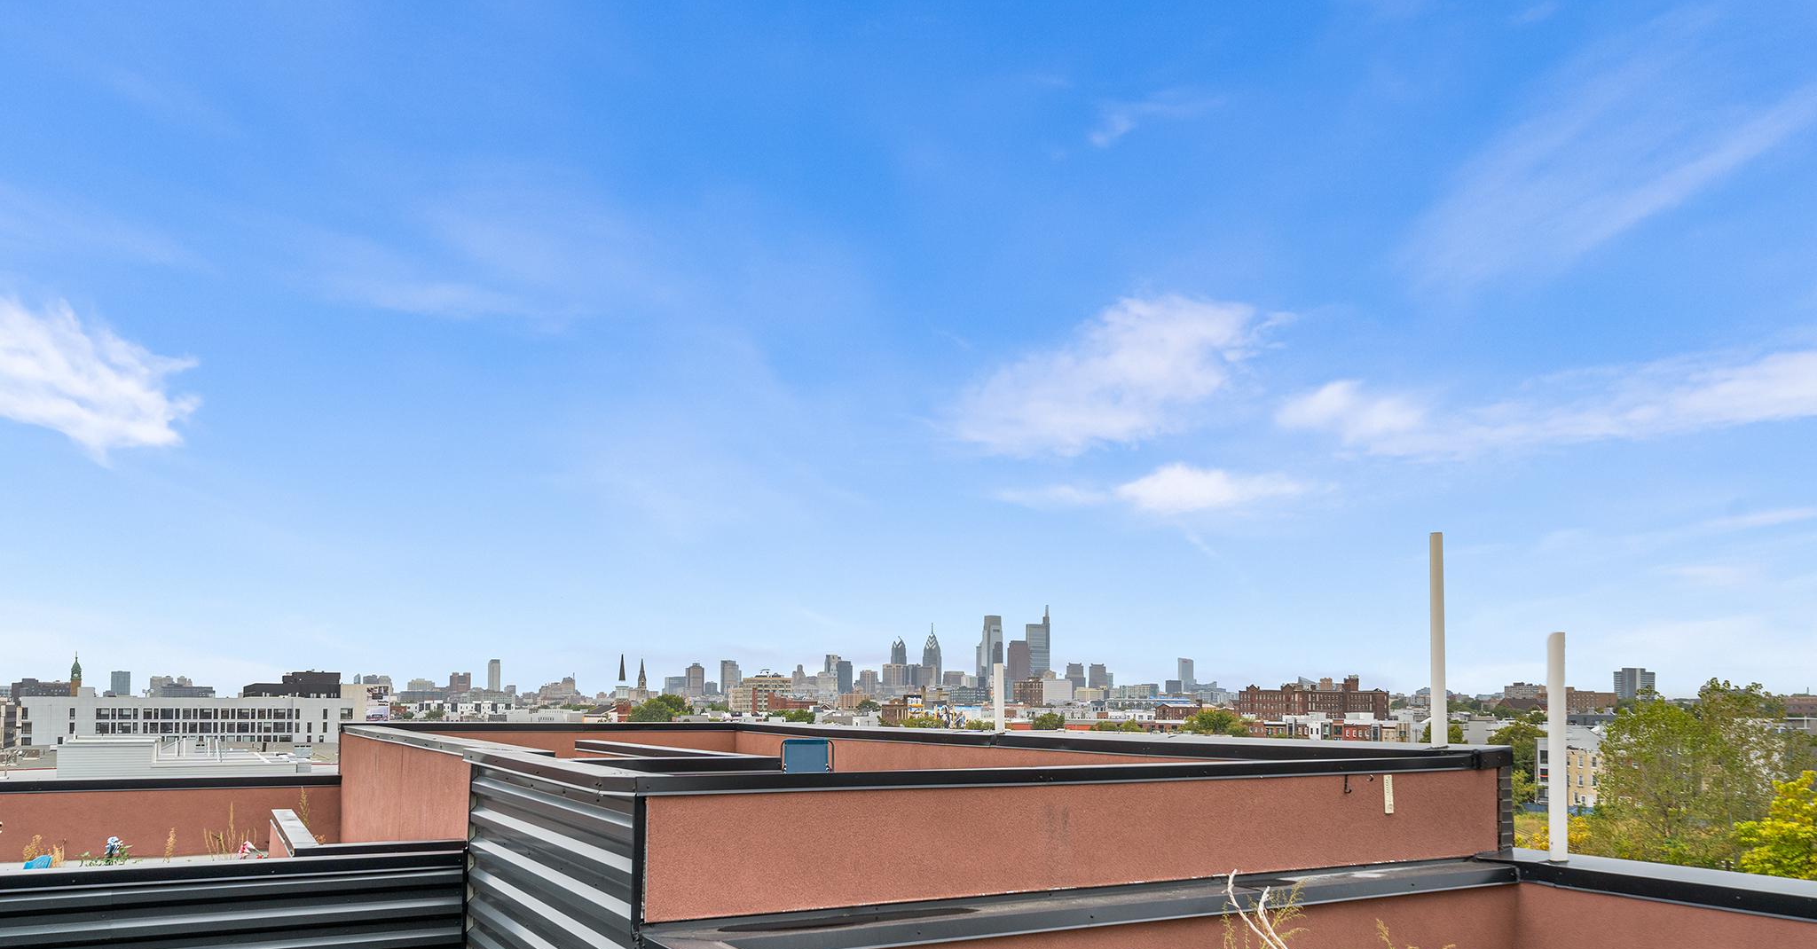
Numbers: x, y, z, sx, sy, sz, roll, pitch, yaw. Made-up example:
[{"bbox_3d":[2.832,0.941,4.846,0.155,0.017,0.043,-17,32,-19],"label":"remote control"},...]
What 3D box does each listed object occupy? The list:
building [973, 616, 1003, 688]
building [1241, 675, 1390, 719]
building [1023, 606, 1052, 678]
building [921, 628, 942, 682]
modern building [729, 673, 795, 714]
[{"bbox_3d":[257.640,581.240,3726.150,50.000,297.000,46.000,5,-12,-26],"label":"building"},{"bbox_3d":[192.980,110.150,578.810,52.000,29.000,43.000,5,-12,-26],"label":"building"},{"bbox_3d":[402.520,577.800,3795.220,57.000,340.000,46.000,5,-12,-26],"label":"building"},{"bbox_3d":[77.760,618.020,3880.320,44.000,286.000,44.000,5,-12,-26],"label":"building"},{"bbox_3d":[-120.770,185.410,995.710,44.000,43.000,36.000,5,-12,-26],"label":"modern building"}]

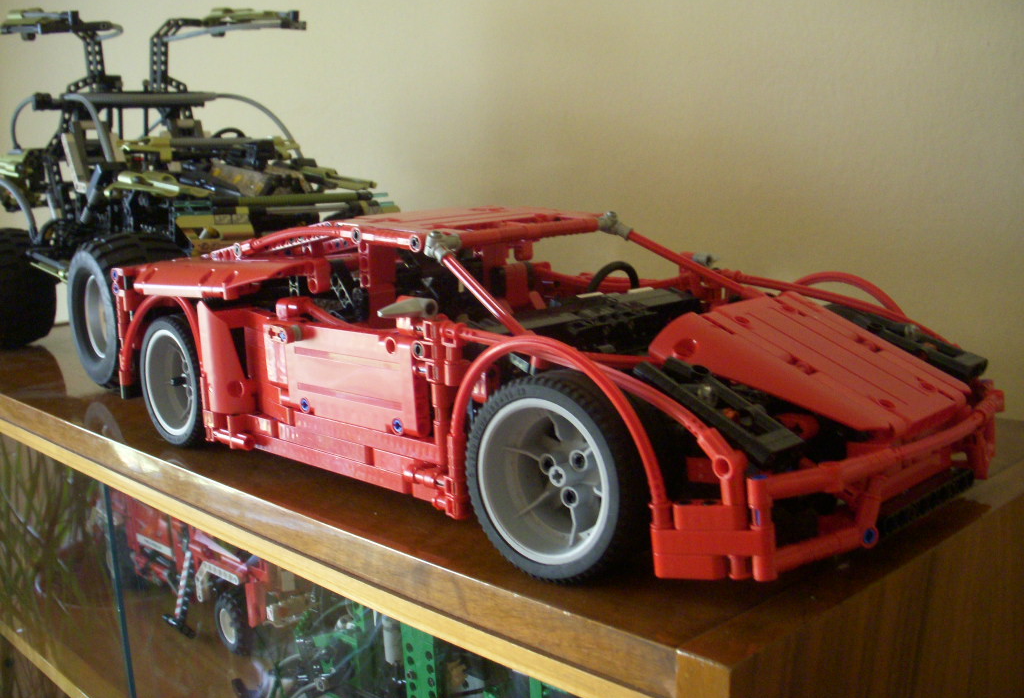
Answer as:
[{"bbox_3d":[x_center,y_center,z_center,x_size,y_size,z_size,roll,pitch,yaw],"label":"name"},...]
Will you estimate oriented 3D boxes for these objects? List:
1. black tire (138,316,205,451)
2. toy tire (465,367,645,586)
[{"bbox_3d":[-0.167,0.015,0.606,0.037,0.069,0.069,-11,13,-41],"label":"black tire"},{"bbox_3d":[0.022,0.042,0.390,0.069,0.069,0.037,6,13,40],"label":"toy tire"}]

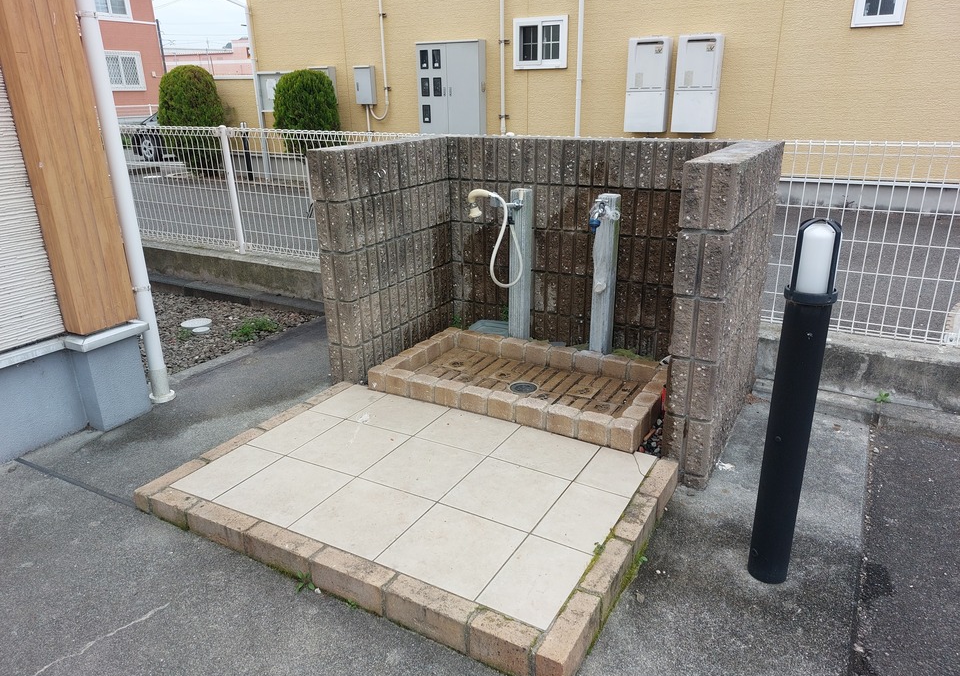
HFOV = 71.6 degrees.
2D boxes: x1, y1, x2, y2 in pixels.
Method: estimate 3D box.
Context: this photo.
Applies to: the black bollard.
[{"bbox_3d":[0.749,0.185,1.590,0.107,0.938,0.107,10,23,28],"label":"black bollard"}]

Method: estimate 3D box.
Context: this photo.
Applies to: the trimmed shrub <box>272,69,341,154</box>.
[{"bbox_3d":[-2.649,-3.267,10.400,1.006,1.695,1.006,12,24,32],"label":"trimmed shrub"}]

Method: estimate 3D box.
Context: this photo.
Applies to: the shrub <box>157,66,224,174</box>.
[{"bbox_3d":[-5.004,-3.835,11.847,1.076,1.865,1.076,12,24,32],"label":"shrub"}]

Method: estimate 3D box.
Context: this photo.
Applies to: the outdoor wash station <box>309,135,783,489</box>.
[{"bbox_3d":[0.255,-0.257,2.741,1.599,1.026,0.895,10,23,28],"label":"outdoor wash station"}]

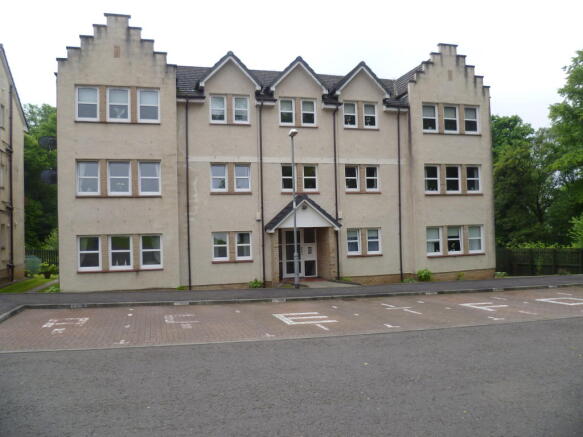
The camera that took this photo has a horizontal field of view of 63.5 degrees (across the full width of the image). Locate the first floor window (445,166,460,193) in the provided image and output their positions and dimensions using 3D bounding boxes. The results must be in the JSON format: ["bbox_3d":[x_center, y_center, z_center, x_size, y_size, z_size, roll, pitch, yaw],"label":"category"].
[{"bbox_3d":[7.054,-1.678,20.418,0.762,1.215,0.120,-1,-1,-15],"label":"first floor window"}]

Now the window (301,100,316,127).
[{"bbox_3d":[0.728,-4.439,19.780,0.670,1.120,0.120,-1,-1,-16],"label":"window"}]

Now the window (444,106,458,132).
[{"bbox_3d":[7.194,-4.464,21.195,0.790,1.240,0.120,-1,-1,-16],"label":"window"}]

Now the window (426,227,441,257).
[{"bbox_3d":[6.147,0.970,20.093,0.762,1.215,0.120,-1,-1,-15],"label":"window"}]

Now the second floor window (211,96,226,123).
[{"bbox_3d":[-2.912,-4.296,18.595,0.657,1.083,0.120,-1,-1,-15],"label":"second floor window"}]

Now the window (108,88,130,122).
[{"bbox_3d":[-6.207,-4.050,16.903,0.820,1.210,0.140,-1,-1,-16],"label":"window"}]

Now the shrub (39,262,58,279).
[{"bbox_3d":[-10.856,2.323,21.063,0.811,0.726,0.900,-1,-1,-16],"label":"shrub"}]

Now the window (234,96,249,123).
[{"bbox_3d":[-2.024,-4.313,18.830,0.657,1.083,0.120,-1,-1,-15],"label":"window"}]

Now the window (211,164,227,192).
[{"bbox_3d":[-2.791,-1.550,18.228,0.670,1.080,0.140,-1,-1,-16],"label":"window"}]

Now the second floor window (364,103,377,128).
[{"bbox_3d":[3.348,-4.348,20.054,0.670,1.080,0.140,-1,-1,-16],"label":"second floor window"}]

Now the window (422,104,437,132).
[{"bbox_3d":[5.999,-4.306,20.401,0.820,1.210,0.140,-1,-1,-16],"label":"window"}]

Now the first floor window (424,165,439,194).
[{"bbox_3d":[6.077,-1.658,20.346,0.820,1.210,0.140,-1,-1,-16],"label":"first floor window"}]

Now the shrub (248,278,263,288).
[{"bbox_3d":[-1.356,2.474,17.878,0.461,0.342,0.435,-1,-1,-15],"label":"shrub"}]

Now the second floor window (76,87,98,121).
[{"bbox_3d":[-7.190,-4.022,16.617,0.820,1.210,0.140,-1,-1,-16],"label":"second floor window"}]

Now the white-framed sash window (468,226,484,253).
[{"bbox_3d":[8.357,0.948,21.387,0.790,1.230,0.120,-1,-1,-16],"label":"white-framed sash window"}]

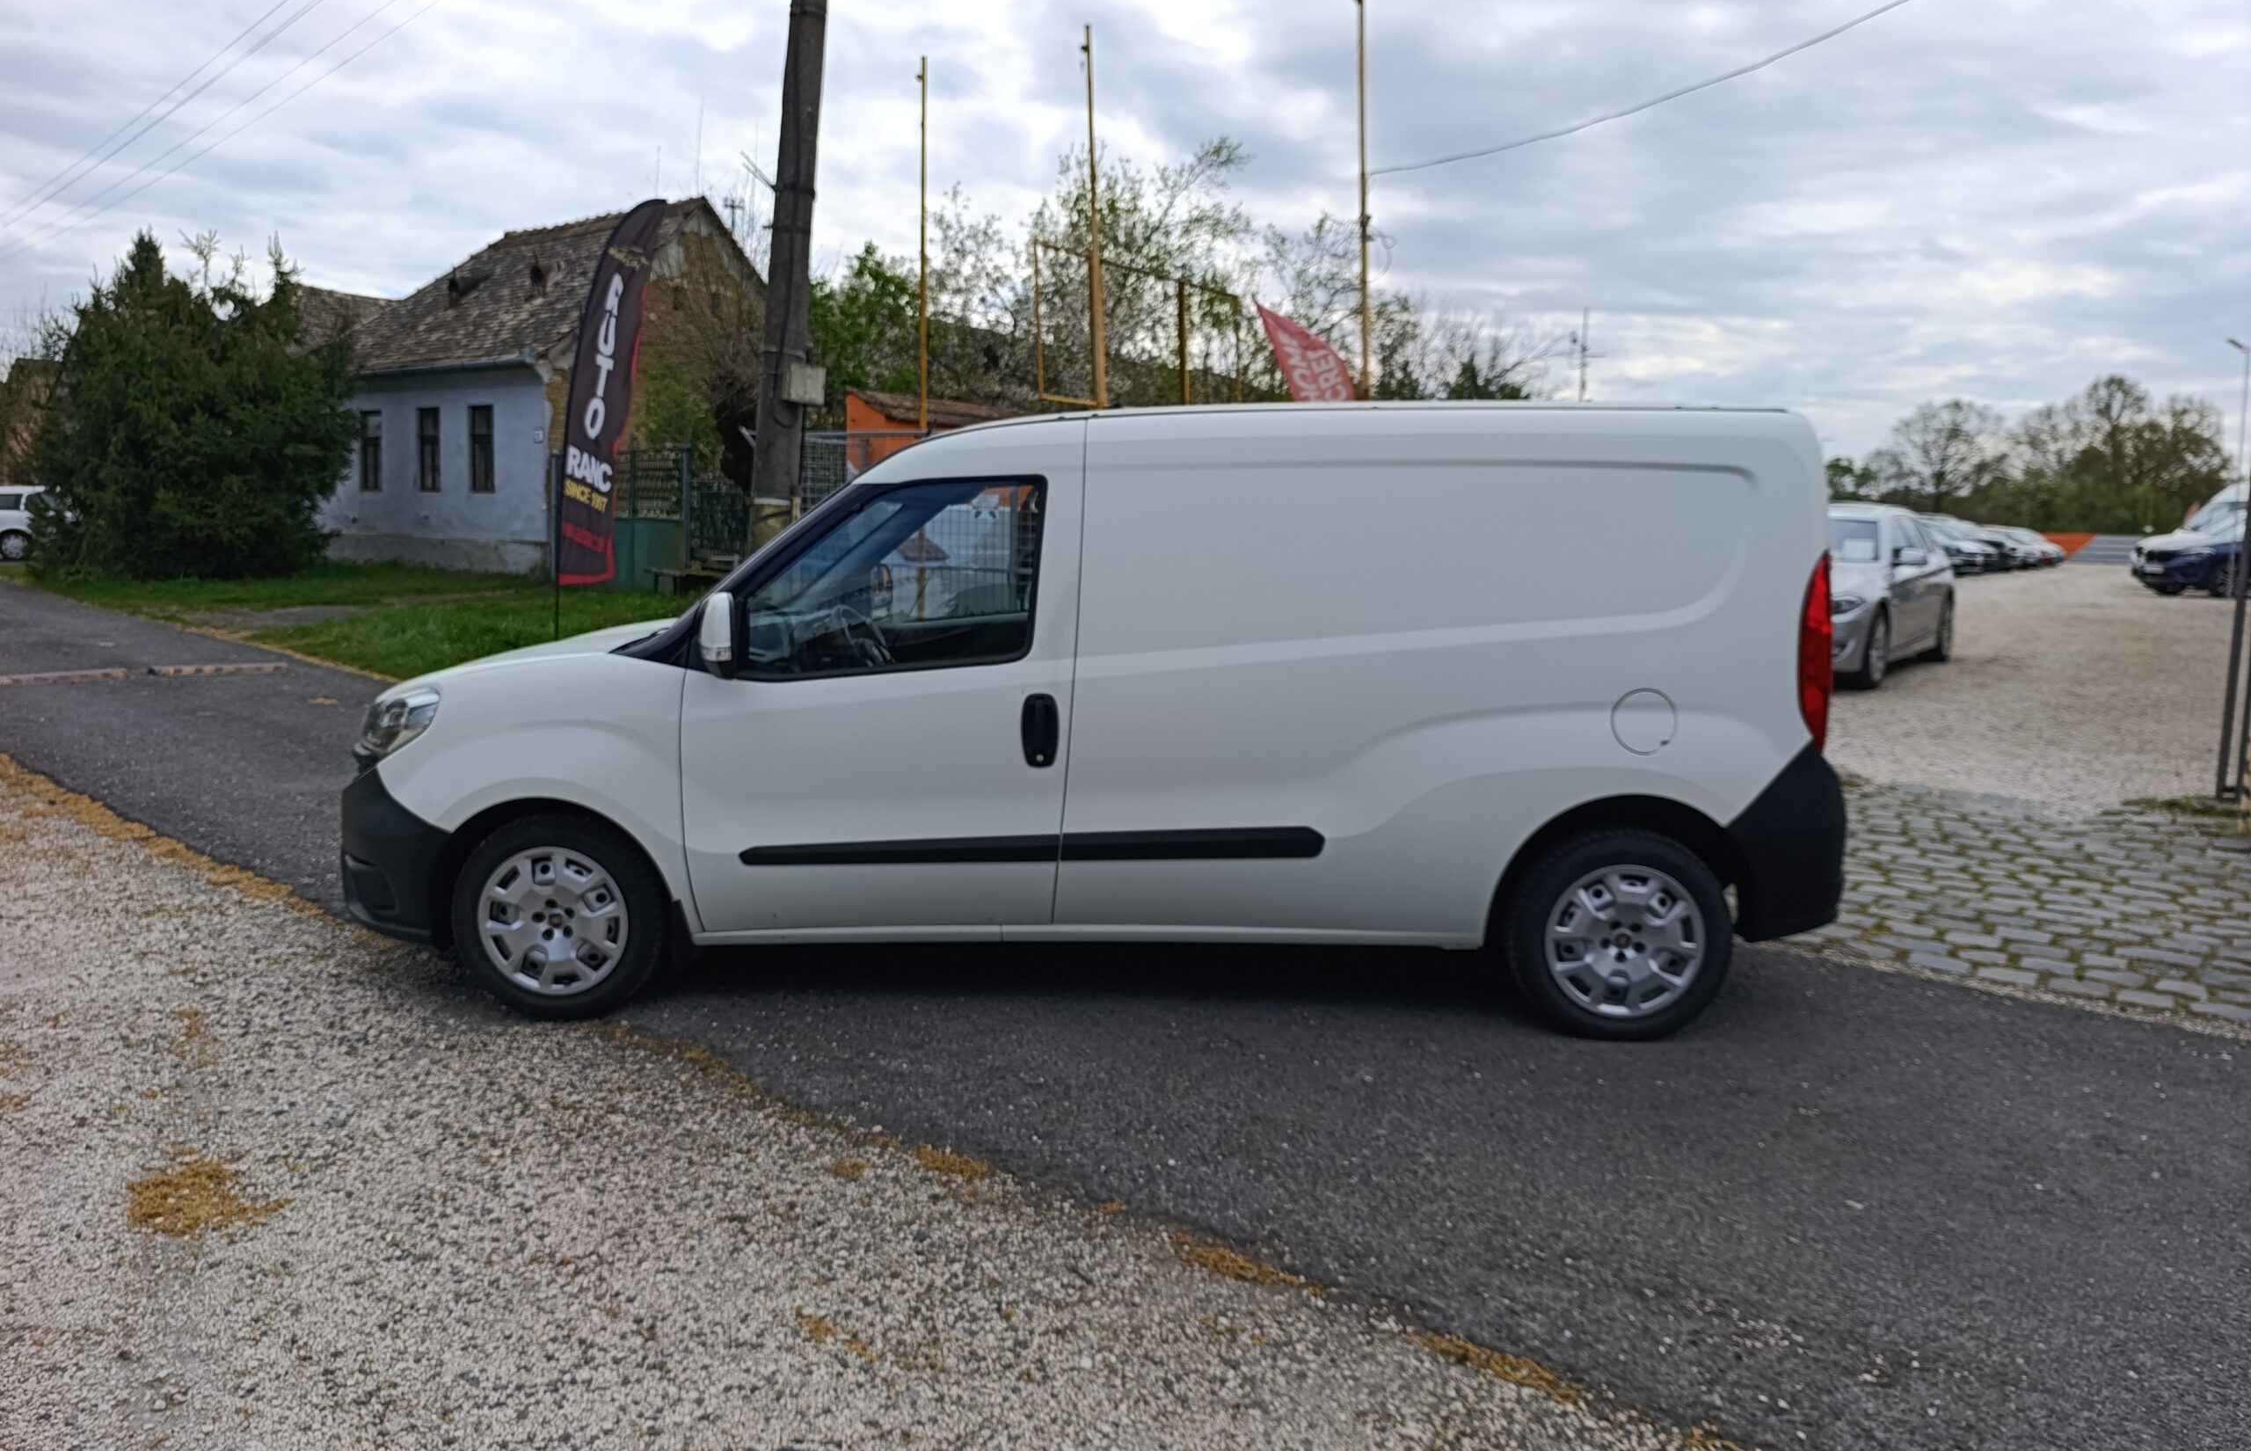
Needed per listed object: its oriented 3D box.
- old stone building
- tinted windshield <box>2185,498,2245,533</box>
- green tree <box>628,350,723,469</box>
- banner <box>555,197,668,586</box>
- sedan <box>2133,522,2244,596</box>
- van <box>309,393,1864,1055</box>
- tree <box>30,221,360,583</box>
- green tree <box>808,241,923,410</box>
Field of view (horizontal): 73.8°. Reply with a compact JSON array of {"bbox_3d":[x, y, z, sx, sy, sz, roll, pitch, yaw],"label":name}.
[{"bbox_3d":[-11.206,-6.364,28.808,9.800,6.500,6.300,7,10,38],"label":"old stone building"},{"bbox_3d":[20.324,-3.876,27.855,0.750,0.600,1.450,0,8,-7],"label":"tinted windshield"},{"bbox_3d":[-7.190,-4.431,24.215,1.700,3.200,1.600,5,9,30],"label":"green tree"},{"bbox_3d":[-4.464,-2.900,13.000,0.950,3.360,0.250,3,8,14],"label":"banner"},{"bbox_3d":[21.221,-3.260,27.955,4.600,1.650,1.880,0,8,-7],"label":"sedan"},{"bbox_3d":[-0.163,-0.136,5.154,4.750,1.870,1.860,1,8,2],"label":"van"},{"bbox_3d":[-16.283,-5.571,26.114,5.000,5.750,4.900,6,10,37],"label":"tree"},{"bbox_3d":[-4.776,-5.662,27.417,3.000,6.200,3.000,1,8,0],"label":"green tree"}]

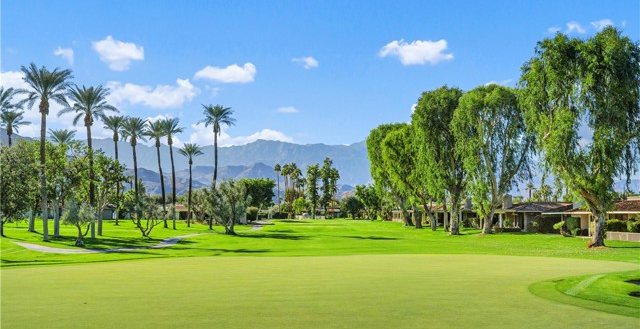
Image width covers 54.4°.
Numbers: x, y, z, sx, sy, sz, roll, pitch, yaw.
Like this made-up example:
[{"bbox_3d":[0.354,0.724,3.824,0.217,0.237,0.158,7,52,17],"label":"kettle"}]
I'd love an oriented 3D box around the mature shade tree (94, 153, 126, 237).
[{"bbox_3d":[-23.451,3.281,69.352,3.770,9.280,3.770,1,-5,-19],"label":"mature shade tree"}]

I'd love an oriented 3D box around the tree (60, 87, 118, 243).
[{"bbox_3d":[-23.180,-0.340,62.320,6.010,15.510,6.010,0,-4,0],"label":"tree"}]

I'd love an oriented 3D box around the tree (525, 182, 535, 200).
[{"bbox_3d":[50.619,9.110,150.361,2.410,9.530,2.410,-1,-5,19],"label":"tree"}]

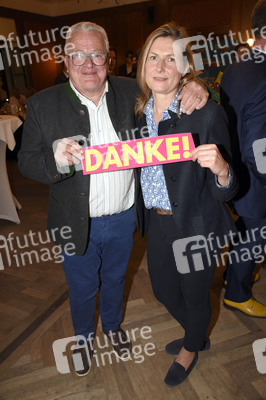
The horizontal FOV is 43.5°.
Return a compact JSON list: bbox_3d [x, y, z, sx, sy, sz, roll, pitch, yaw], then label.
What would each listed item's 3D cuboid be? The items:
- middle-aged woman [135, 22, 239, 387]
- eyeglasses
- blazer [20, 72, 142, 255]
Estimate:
[{"bbox_3d":[0.236,0.119,1.569,0.500,1.710,0.440,5,21,21],"label":"middle-aged woman"},{"bbox_3d":[-0.174,-0.552,1.318,0.145,0.050,0.145,-4,20,-7],"label":"eyeglasses"},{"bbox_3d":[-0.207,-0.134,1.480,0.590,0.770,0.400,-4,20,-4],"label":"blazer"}]

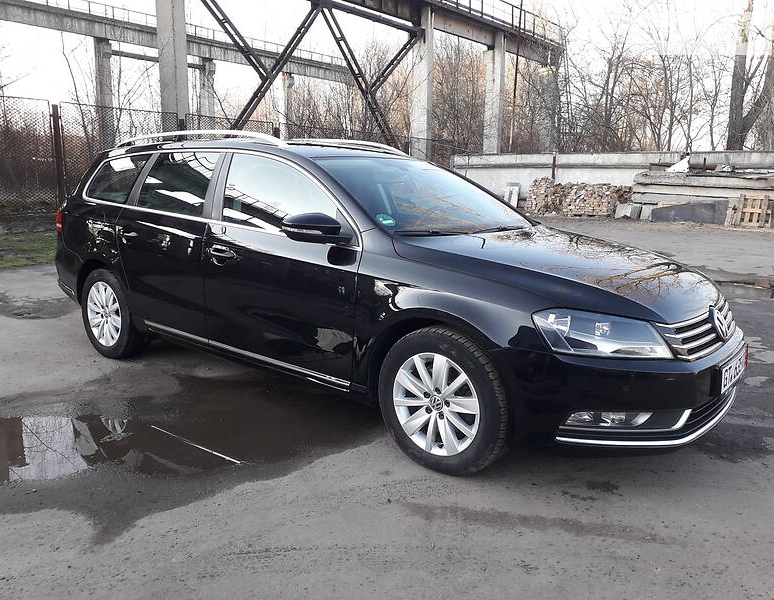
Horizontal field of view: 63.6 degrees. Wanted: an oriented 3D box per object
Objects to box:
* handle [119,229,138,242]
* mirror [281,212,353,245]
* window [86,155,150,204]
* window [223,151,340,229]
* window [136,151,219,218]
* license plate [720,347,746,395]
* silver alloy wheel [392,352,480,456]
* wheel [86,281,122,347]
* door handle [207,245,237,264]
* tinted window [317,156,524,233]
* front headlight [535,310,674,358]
[{"bbox_3d":[-1.593,-0.397,3.860,0.205,0.080,0.060,9,13,38],"label":"handle"},{"bbox_3d":[-0.323,-0.319,2.761,0.260,0.145,0.220,9,13,38],"label":"mirror"},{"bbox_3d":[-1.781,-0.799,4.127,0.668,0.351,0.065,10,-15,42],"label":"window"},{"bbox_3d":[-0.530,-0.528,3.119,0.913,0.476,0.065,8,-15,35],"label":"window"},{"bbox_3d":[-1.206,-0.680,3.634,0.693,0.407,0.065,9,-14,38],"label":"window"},{"bbox_3d":[1.469,0.288,2.633,0.020,0.112,0.520,9,13,38],"label":"license plate"},{"bbox_3d":[0.243,0.422,2.627,0.440,0.440,0.160,9,14,39],"label":"silver alloy wheel"},{"bbox_3d":[-1.872,0.089,4.291,0.440,0.440,0.160,9,13,38],"label":"wheel"},{"bbox_3d":[-0.867,-0.238,3.284,0.246,0.106,0.060,9,13,38],"label":"door handle"},{"bbox_3d":[0.255,-0.598,3.465,0.949,0.100,1.420,39,30,27],"label":"tinted window"},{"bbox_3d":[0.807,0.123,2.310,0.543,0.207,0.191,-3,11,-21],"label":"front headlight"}]

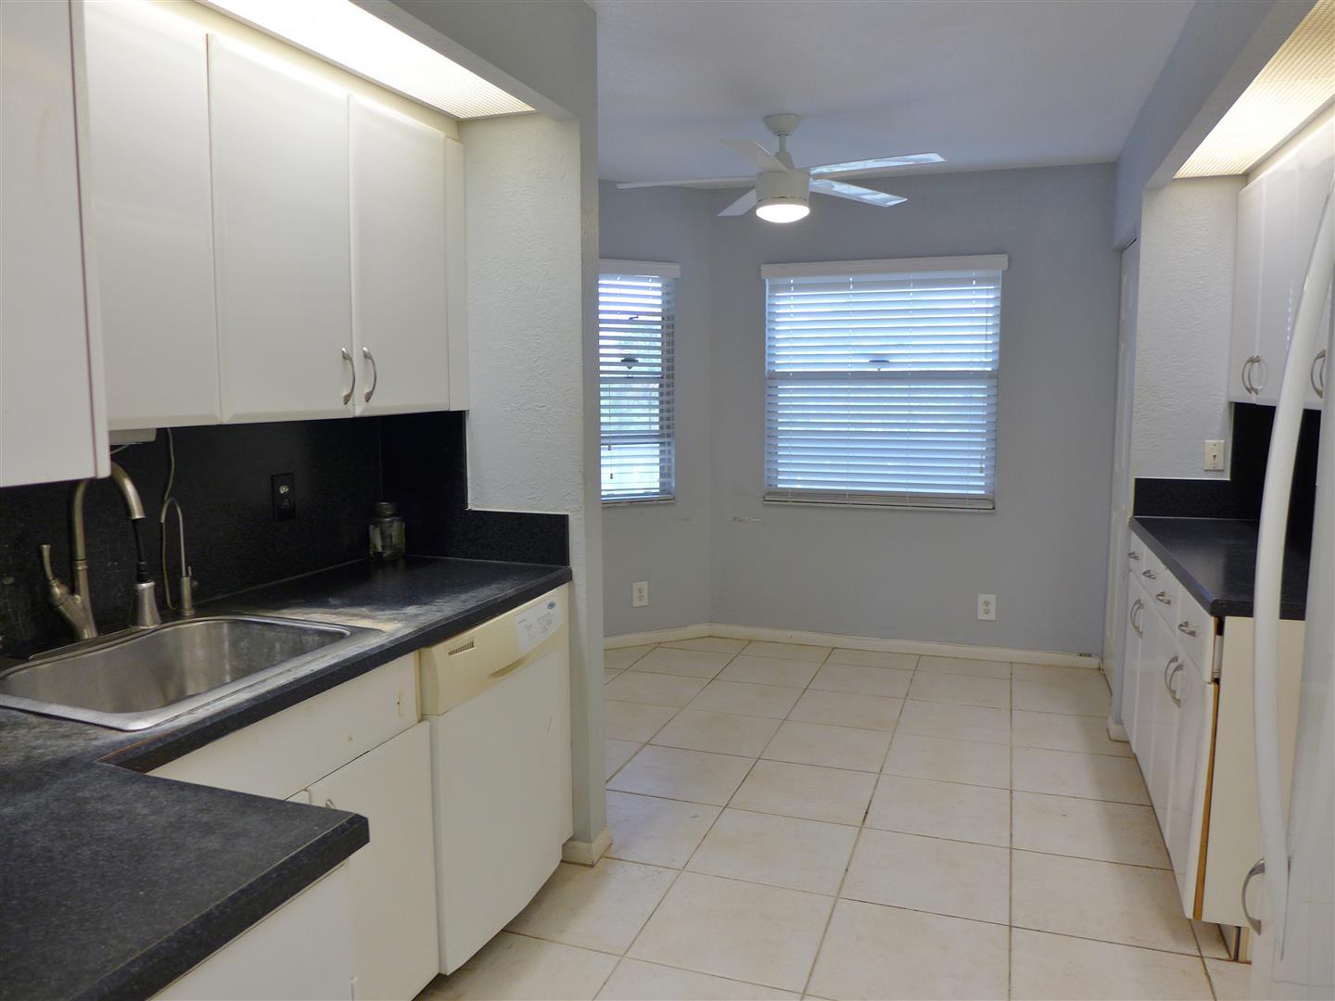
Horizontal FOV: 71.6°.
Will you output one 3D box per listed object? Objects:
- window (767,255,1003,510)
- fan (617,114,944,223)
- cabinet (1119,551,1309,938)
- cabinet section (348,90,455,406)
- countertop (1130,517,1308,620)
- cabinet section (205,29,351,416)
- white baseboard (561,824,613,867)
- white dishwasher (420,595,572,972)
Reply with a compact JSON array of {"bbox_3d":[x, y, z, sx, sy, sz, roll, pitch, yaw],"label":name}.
[{"bbox_3d":[1.117,-0.613,4.927,1.257,1.302,0.101,2,7,20],"label":"window"},{"bbox_3d":[0.463,-1.319,3.701,1.300,0.411,1.290,2,7,20],"label":"fan"},{"bbox_3d":[1.871,0.615,2.877,0.635,0.813,1.547,2,7,20],"label":"cabinet"},{"bbox_3d":[-0.843,-0.611,2.480,0.325,0.760,0.408,2,7,20],"label":"cabinet section"},{"bbox_3d":[1.863,0.191,2.827,0.642,0.046,1.556,2,7,20],"label":"countertop"},{"bbox_3d":[-0.984,-0.565,2.098,0.325,0.760,0.411,2,7,20],"label":"cabinet section"},{"bbox_3d":[-0.248,1.048,2.861,0.112,0.078,0.155,2,7,20],"label":"white baseboard"},{"bbox_3d":[-0.689,0.694,2.497,0.601,0.841,0.603,2,7,20],"label":"white dishwasher"}]

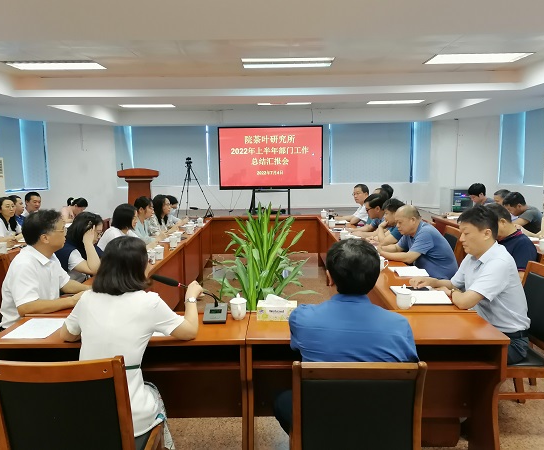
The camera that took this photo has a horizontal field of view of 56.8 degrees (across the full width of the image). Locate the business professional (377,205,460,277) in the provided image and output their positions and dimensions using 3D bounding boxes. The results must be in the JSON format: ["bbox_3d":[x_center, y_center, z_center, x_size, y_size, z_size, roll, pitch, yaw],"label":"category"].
[{"bbox_3d":[1.264,0.412,4.365,0.780,1.220,0.520,-1,7,1],"label":"business professional"}]

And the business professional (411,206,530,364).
[{"bbox_3d":[1.234,0.539,2.956,0.710,1.300,0.500,-1,7,1],"label":"business professional"}]

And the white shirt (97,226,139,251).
[{"bbox_3d":[-1.382,0.270,4.598,0.390,0.560,0.440,-1,7,1],"label":"white shirt"}]

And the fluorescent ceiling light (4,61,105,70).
[{"bbox_3d":[-2.870,-2.123,6.686,1.200,0.070,0.600,-1,7,1],"label":"fluorescent ceiling light"}]

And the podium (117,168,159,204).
[{"bbox_3d":[-2.521,-0.526,9.529,0.750,1.110,0.500,-1,7,1],"label":"podium"}]

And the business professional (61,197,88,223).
[{"bbox_3d":[-2.911,0.172,7.224,0.620,1.130,0.450,-1,7,1],"label":"business professional"}]

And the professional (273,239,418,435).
[{"bbox_3d":[0.265,0.663,2.115,0.510,1.310,0.780,-1,7,1],"label":"professional"}]

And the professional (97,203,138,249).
[{"bbox_3d":[-1.295,0.414,4.605,0.620,1.230,0.460,-1,7,1],"label":"professional"}]

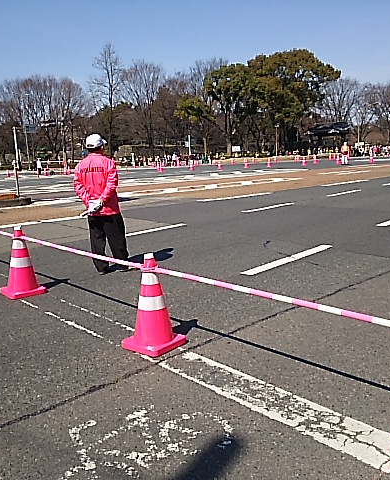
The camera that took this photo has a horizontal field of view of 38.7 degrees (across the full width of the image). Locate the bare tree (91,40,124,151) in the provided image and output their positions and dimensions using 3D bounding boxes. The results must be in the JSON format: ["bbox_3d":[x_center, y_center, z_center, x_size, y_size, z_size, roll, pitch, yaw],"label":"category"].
[{"bbox_3d":[-10.884,-16.795,69.000,4.800,15.540,4.800,-3,10,0],"label":"bare tree"}]

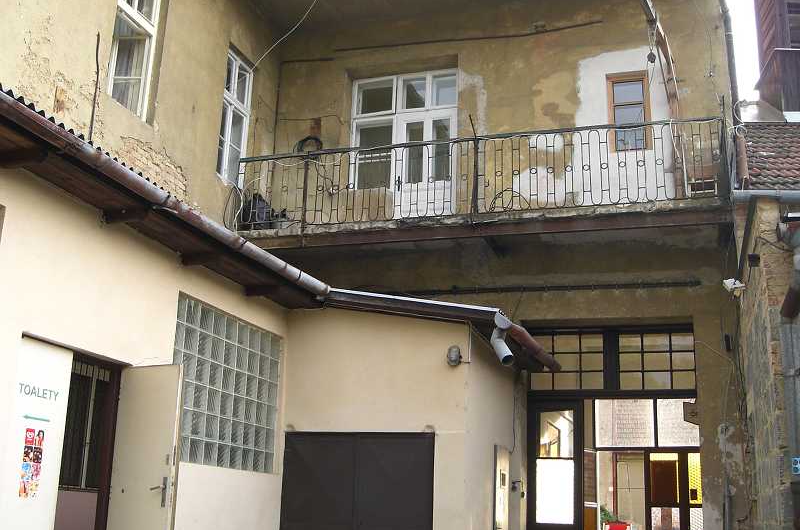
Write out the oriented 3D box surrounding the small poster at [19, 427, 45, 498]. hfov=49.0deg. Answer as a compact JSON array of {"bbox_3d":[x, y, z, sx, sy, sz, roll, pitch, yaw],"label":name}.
[{"bbox_3d":[-2.313,1.253,5.524,0.010,0.453,0.186,-3,-16,17],"label":"small poster"}]

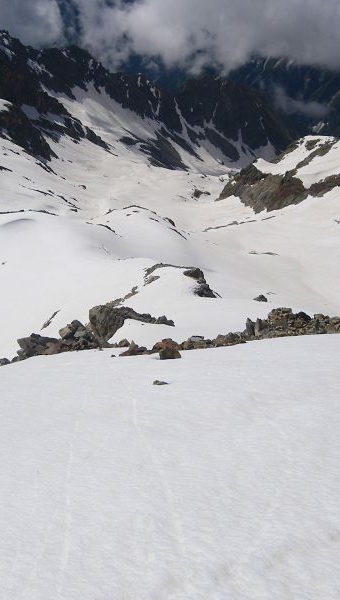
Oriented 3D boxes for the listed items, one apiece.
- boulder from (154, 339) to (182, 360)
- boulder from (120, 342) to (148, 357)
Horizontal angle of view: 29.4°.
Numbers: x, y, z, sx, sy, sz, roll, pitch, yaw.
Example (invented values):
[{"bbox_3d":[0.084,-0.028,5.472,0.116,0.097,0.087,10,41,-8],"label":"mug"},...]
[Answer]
[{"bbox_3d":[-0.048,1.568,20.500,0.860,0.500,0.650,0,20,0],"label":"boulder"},{"bbox_3d":[-1.190,1.660,21.700,0.920,0.340,0.550,0,20,0],"label":"boulder"}]

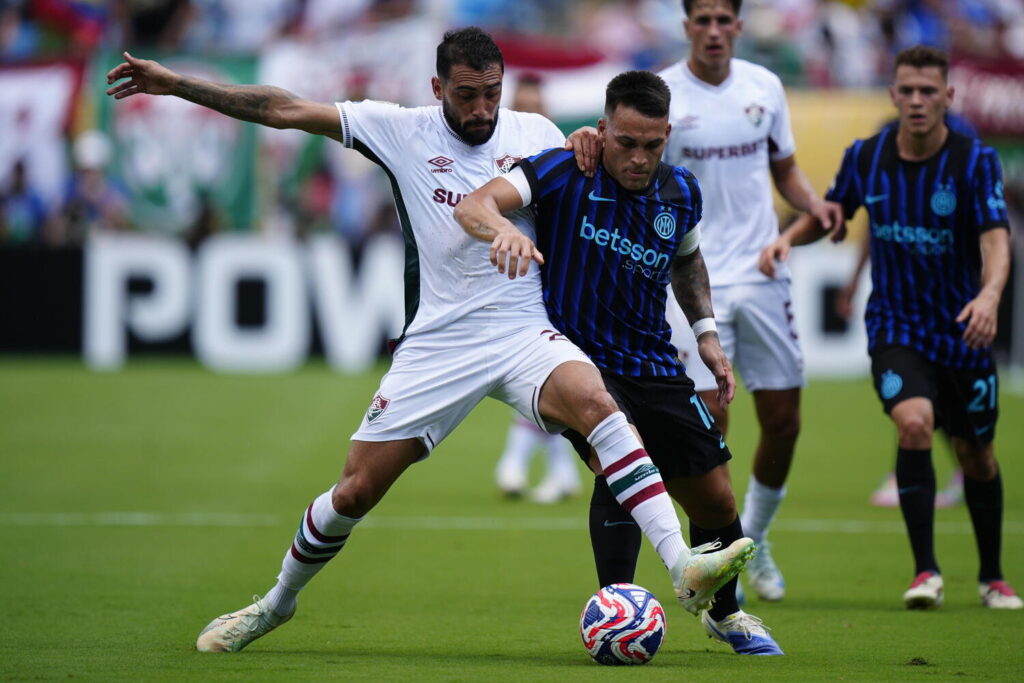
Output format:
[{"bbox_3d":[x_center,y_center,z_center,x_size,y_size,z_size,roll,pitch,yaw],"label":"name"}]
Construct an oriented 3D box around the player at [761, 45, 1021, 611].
[{"bbox_3d":[1.158,-0.043,34.800,0.720,1.730,0.520,0,1,11],"label":"player"}]

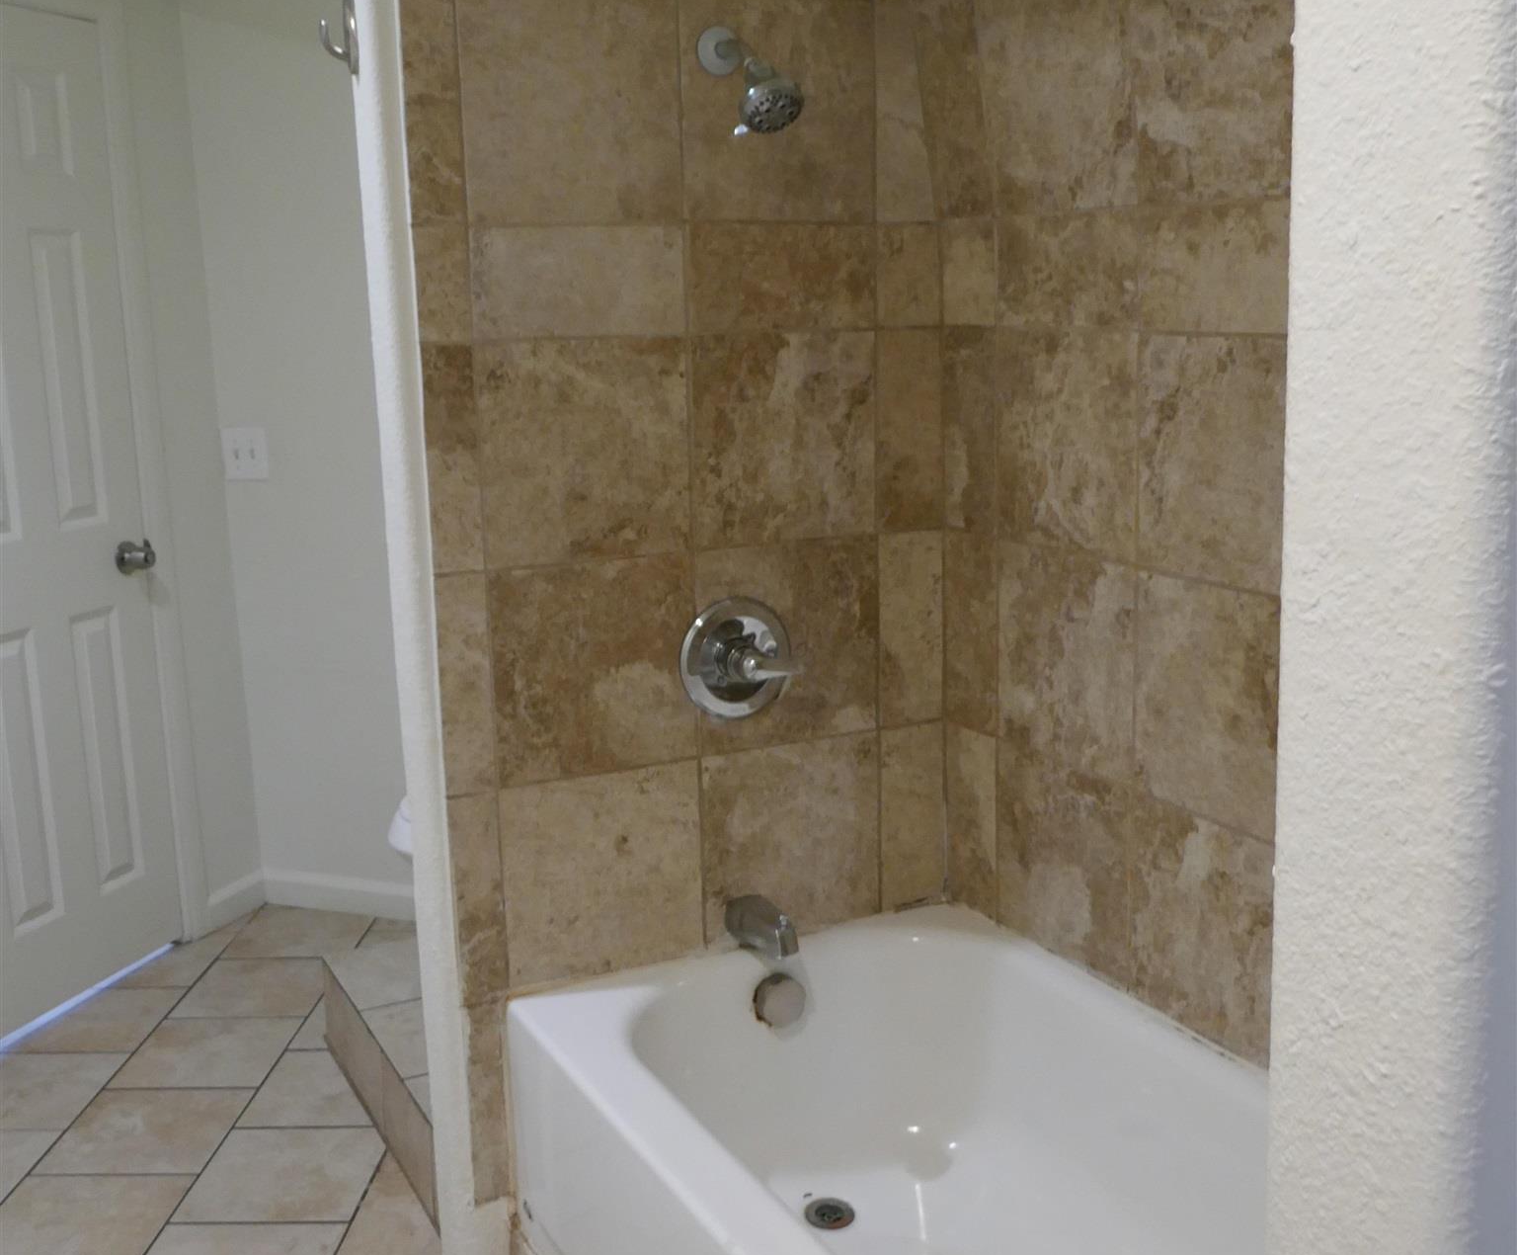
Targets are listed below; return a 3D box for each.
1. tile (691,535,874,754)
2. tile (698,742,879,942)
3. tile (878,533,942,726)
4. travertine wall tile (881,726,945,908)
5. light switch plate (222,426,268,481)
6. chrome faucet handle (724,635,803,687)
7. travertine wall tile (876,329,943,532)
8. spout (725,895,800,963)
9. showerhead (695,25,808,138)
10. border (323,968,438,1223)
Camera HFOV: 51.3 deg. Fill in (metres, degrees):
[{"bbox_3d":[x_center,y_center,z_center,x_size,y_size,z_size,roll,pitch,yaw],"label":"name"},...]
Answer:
[{"bbox_3d":[0.050,0.027,2.355,0.301,0.301,0.012,-7,13,-25],"label":"tile"},{"bbox_3d":[0.057,0.323,2.416,0.301,0.297,0.012,-7,13,-25],"label":"tile"},{"bbox_3d":[0.239,0.004,2.443,0.114,0.301,0.012,-7,13,-25],"label":"tile"},{"bbox_3d":[0.246,0.300,2.504,0.114,0.297,0.012,-7,13,-25],"label":"travertine wall tile"},{"bbox_3d":[-1.221,-0.411,3.753,0.118,0.120,0.008,3,12,18],"label":"light switch plate"},{"bbox_3d":[0.004,0.051,2.276,0.085,0.062,0.072,-7,13,-25],"label":"chrome faucet handle"},{"bbox_3d":[0.232,-0.294,2.381,0.114,0.301,0.012,-7,13,-25],"label":"travertine wall tile"},{"bbox_3d":[0.007,0.439,2.335,0.053,0.062,0.148,-7,13,-25],"label":"spout"},{"bbox_3d":[-0.015,-0.724,2.071,0.088,0.150,0.192,-7,13,-25],"label":"showerhead"},{"bbox_3d":[-0.686,0.827,2.862,0.014,0.188,0.870,-7,13,-27],"label":"border"}]

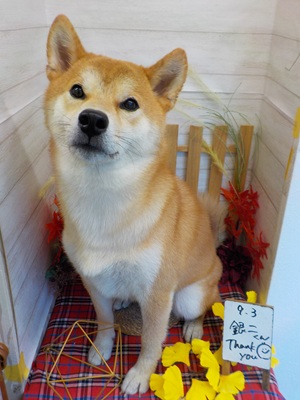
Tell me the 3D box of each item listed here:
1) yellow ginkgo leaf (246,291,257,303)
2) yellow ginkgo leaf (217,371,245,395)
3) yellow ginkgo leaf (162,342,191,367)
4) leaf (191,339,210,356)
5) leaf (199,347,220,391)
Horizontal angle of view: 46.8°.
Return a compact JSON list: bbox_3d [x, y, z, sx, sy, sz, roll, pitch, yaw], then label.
[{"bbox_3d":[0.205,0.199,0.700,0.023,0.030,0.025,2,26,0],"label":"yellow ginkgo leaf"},{"bbox_3d":[0.136,0.309,0.586,0.045,0.020,0.038,2,26,0],"label":"yellow ginkgo leaf"},{"bbox_3d":[0.049,0.287,0.643,0.050,0.018,0.043,2,26,0],"label":"yellow ginkgo leaf"},{"bbox_3d":[0.096,0.280,0.656,0.036,0.018,0.037,2,26,0],"label":"leaf"},{"bbox_3d":[0.107,0.297,0.606,0.027,0.022,0.066,-2,26,-8],"label":"leaf"}]

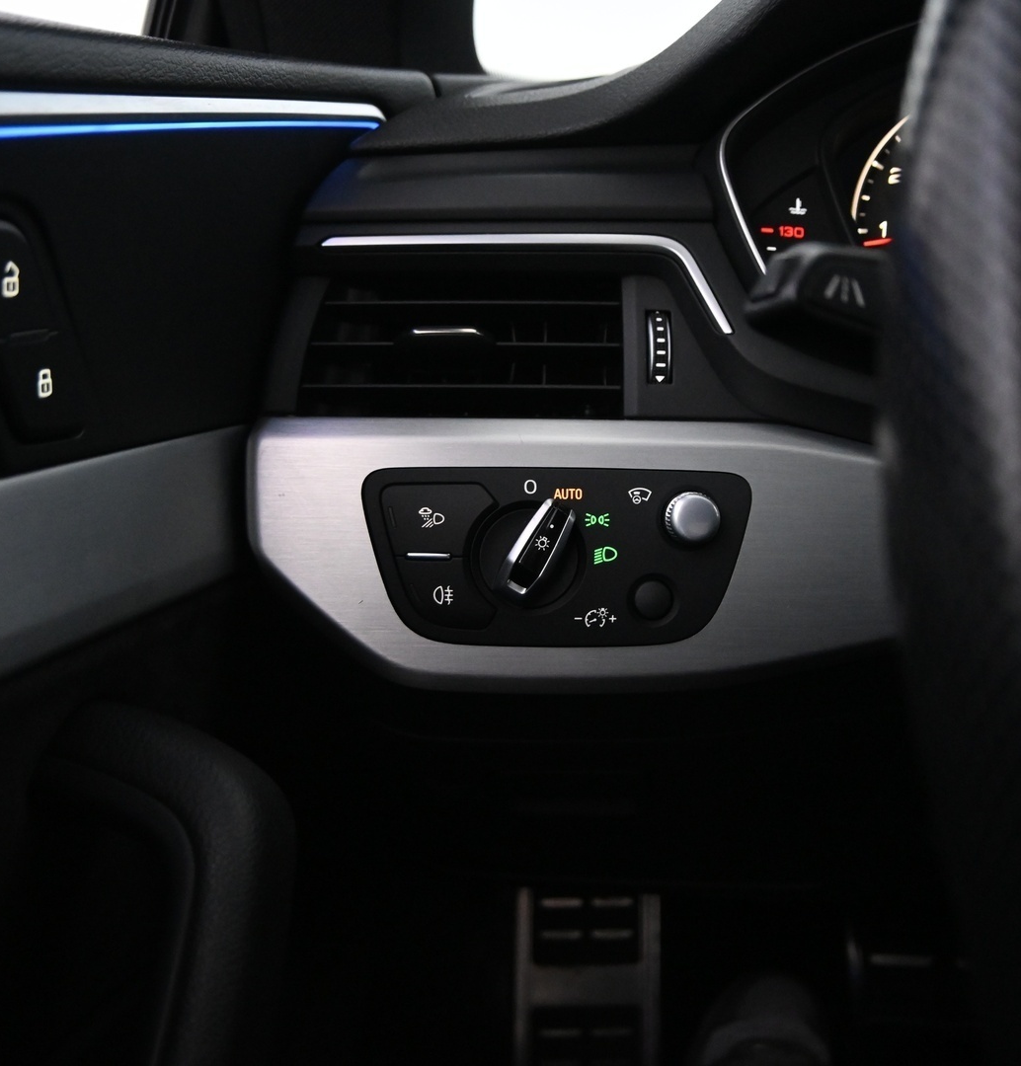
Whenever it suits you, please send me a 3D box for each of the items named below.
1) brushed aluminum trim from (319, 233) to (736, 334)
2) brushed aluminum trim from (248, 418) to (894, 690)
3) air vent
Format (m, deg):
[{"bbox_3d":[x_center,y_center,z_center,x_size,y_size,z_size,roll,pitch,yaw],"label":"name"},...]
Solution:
[{"bbox_3d":[0.005,-0.073,0.975,0.122,0.028,0.020,0,8,2],"label":"brushed aluminum trim"},{"bbox_3d":[0.024,0.006,0.960,0.200,0.076,0.040,0,8,2],"label":"brushed aluminum trim"},{"bbox_3d":[-0.015,-0.055,0.975,0.096,0.041,0.030,0,8,2],"label":"air vent"}]

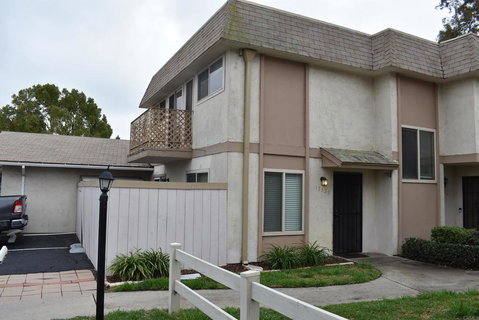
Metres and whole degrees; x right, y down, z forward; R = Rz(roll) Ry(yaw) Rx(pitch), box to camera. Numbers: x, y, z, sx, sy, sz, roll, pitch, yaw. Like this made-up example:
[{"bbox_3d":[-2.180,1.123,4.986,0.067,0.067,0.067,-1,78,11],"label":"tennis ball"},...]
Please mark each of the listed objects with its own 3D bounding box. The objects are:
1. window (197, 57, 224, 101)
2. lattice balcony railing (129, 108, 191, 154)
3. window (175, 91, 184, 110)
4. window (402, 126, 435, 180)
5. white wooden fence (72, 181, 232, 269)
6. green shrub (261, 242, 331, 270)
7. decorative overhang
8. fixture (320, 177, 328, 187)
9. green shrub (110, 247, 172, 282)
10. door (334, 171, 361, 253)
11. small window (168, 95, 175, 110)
[{"bbox_3d":[-0.700,-1.944,8.853,0.100,0.770,1.620,3,-4,-27],"label":"window"},{"bbox_3d":[-2.422,-0.726,10.810,1.218,1.092,2.587,3,-5,-28],"label":"lattice balcony railing"},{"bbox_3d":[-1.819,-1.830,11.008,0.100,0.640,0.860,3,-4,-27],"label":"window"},{"bbox_3d":[5.007,-0.135,9.982,1.462,1.537,0.101,3,-5,-28],"label":"window"},{"bbox_3d":[-2.776,1.499,9.841,2.545,1.747,6.065,3,-5,-28],"label":"white wooden fence"},{"bbox_3d":[1.221,2.068,7.885,1.512,0.496,0.739,3,-5,-28],"label":"green shrub"},{"bbox_3d":[3.052,-0.023,9.079,1.950,0.500,0.740,3,-4,-27],"label":"decorative overhang"},{"bbox_3d":[2.119,0.550,8.877,0.140,0.260,0.160,3,-4,-27],"label":"fixture"},{"bbox_3d":[-1.791,1.889,6.549,1.042,0.487,0.588,3,-5,-28],"label":"green shrub"},{"bbox_3d":[2.801,1.376,9.297,1.010,2.070,0.100,3,-4,-27],"label":"door"},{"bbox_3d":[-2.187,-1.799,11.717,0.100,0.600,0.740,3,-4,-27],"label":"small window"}]

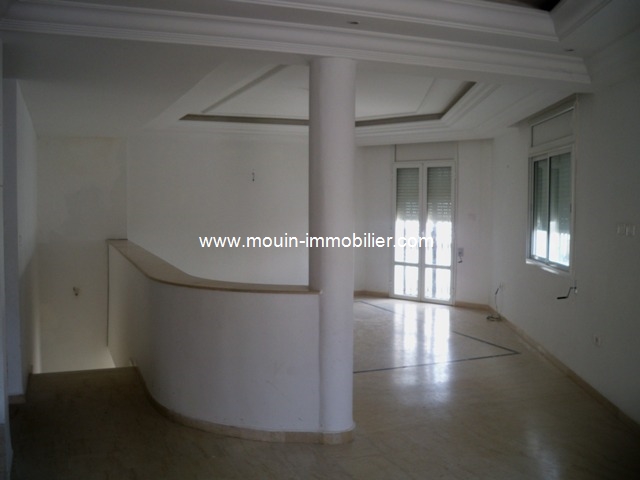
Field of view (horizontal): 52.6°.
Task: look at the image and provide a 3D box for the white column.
[{"bbox_3d":[0.085,0.080,4.306,0.318,2.477,0.318,0,3,0],"label":"white column"}]

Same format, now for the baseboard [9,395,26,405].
[{"bbox_3d":[-2.320,1.222,4.960,0.140,0.070,0.020,-1,3,-20],"label":"baseboard"}]

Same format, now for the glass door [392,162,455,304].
[{"bbox_3d":[1.627,-0.133,10.187,1.220,2.226,0.100,3,5,42],"label":"glass door"}]

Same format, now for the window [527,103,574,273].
[{"bbox_3d":[2.270,-0.470,6.380,0.140,1.480,1.550,0,3,3],"label":"window"}]

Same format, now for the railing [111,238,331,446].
[{"bbox_3d":[-1.469,0.672,6.807,1.084,0.995,5.967,-1,4,-21],"label":"railing"}]

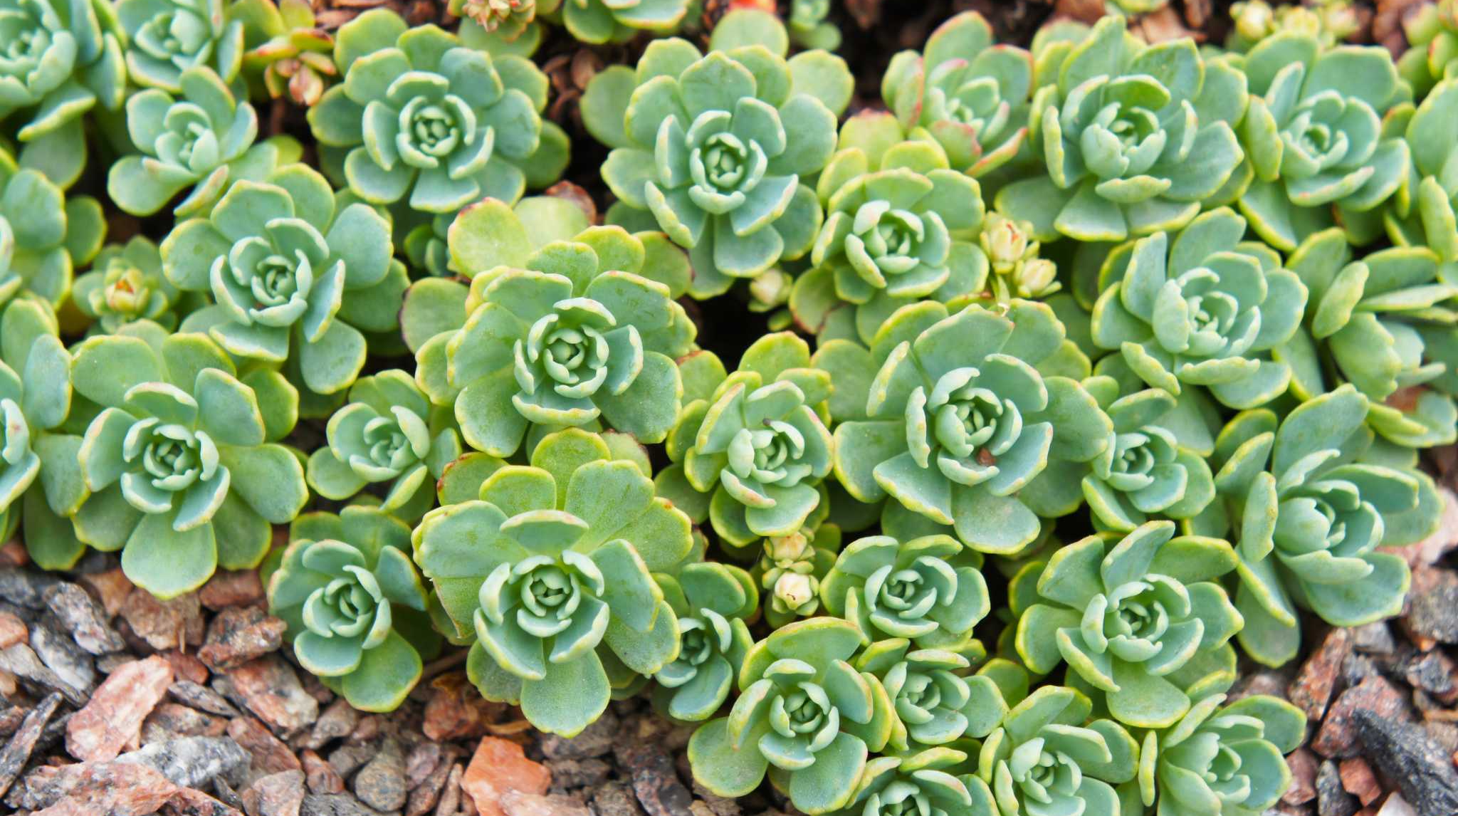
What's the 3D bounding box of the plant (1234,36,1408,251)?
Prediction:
[{"bbox_3d":[0.115,-0.052,0.643,0.035,0.019,0.038,0,50,0],"label":"plant"}]

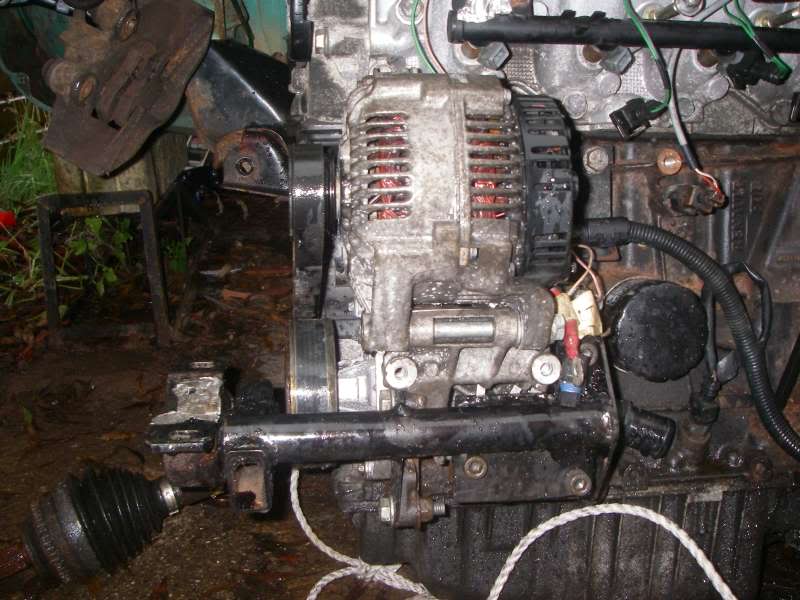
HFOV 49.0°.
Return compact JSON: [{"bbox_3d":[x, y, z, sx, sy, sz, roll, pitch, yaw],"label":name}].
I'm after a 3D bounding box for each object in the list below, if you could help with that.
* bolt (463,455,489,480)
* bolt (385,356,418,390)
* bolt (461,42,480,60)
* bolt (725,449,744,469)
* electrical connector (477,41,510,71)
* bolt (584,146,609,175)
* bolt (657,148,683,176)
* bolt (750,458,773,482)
[{"bbox_3d":[0.055,0.122,0.640,0.018,0.018,0.011,-4,-1,-14],"label":"bolt"},{"bbox_3d":[0.000,0.051,0.615,0.022,0.022,0.014,-4,-1,-14],"label":"bolt"},{"bbox_3d":[0.051,-0.180,0.635,0.015,0.015,0.012,-4,-1,-14],"label":"bolt"},{"bbox_3d":[0.283,0.135,0.745,0.017,0.017,0.012,-4,-1,-14],"label":"bolt"},{"bbox_3d":[0.066,-0.171,0.615,0.018,0.015,0.012,22,-10,36],"label":"electrical connector"},{"bbox_3d":[0.161,-0.114,0.720,0.021,0.021,0.012,-4,-1,-14],"label":"bolt"},{"bbox_3d":[0.226,-0.116,0.735,0.021,0.021,0.011,-4,-1,-14],"label":"bolt"},{"bbox_3d":[0.309,0.146,0.750,0.018,0.018,0.013,-4,-1,-14],"label":"bolt"}]

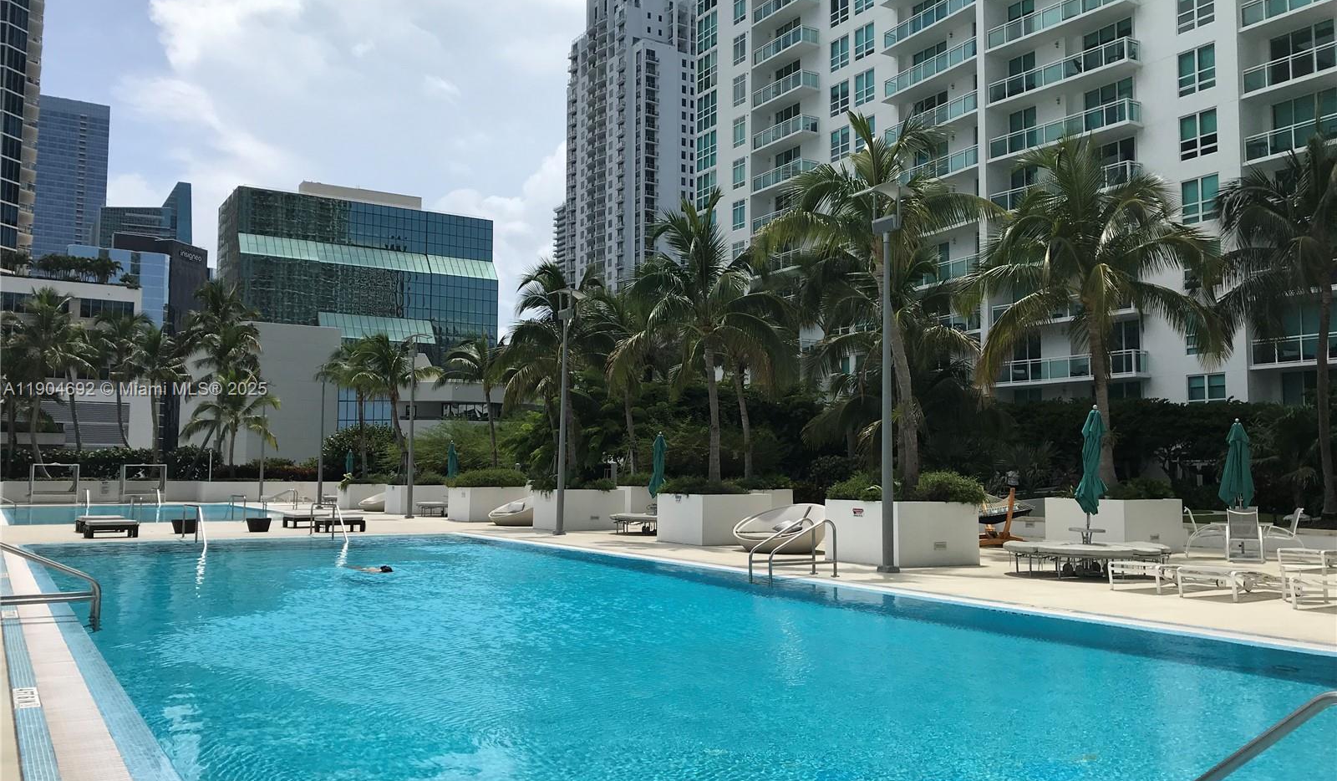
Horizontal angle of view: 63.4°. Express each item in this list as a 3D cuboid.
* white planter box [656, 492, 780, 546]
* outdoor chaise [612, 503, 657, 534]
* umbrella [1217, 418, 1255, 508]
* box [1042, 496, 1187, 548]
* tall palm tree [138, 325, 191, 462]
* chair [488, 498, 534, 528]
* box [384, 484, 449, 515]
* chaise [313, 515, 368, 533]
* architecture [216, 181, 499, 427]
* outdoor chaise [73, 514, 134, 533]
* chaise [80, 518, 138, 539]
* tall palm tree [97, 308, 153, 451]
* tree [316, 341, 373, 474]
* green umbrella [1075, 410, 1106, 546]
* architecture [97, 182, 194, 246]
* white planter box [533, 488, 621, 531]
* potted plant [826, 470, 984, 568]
[{"bbox_3d":[1.012,2.816,23.768,1.820,1.060,1.820,3,-5,-32],"label":"white planter box"},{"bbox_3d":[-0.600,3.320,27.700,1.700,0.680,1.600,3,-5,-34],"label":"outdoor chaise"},{"bbox_3d":[11.096,1.879,21.100,0.660,2.628,0.660,0,-4,0],"label":"umbrella"},{"bbox_3d":[8.902,2.693,21.617,1.860,1.060,1.780,3,-5,-32],"label":"box"},{"bbox_3d":[-24.820,0.568,52.731,2.700,7.043,2.700,3,-5,-31],"label":"tall palm tree"},{"bbox_3d":[-4.230,3.469,31.403,1.900,0.880,1.900,3,-5,-30],"label":"chair"},{"bbox_3d":[-9.261,3.983,39.934,1.820,1.060,1.820,3,-5,-32],"label":"box"},{"bbox_3d":[-8.415,3.385,27.533,1.280,0.400,0.750,3,-5,-32],"label":"chaise"},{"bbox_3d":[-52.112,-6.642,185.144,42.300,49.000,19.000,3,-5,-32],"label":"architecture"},{"bbox_3d":[-14.234,3.333,27.139,1.050,0.390,1.250,3,-5,-31],"label":"outdoor chaise"},{"bbox_3d":[-12.850,3.172,24.944,1.050,0.390,1.250,3,-5,-31],"label":"chaise"},{"bbox_3d":[-27.922,0.218,55.197,2.800,7.910,2.800,3,-5,-31],"label":"tall palm tree"},{"bbox_3d":[-13.780,1.039,46.284,2.700,5.642,2.700,3,-5,-31],"label":"tree"},{"bbox_3d":[6.664,1.555,17.100,0.500,2.630,0.500,0,-4,0],"label":"green umbrella"},{"bbox_3d":[-203.429,-31.306,420.000,30.000,104.000,26.000,0,-4,0],"label":"architecture"},{"bbox_3d":[-2.426,3.207,29.178,1.820,1.060,1.820,3,-5,-32],"label":"white planter box"},{"bbox_3d":[4.108,2.228,19.073,1.820,1.560,1.820,3,-5,-31],"label":"potted plant"}]

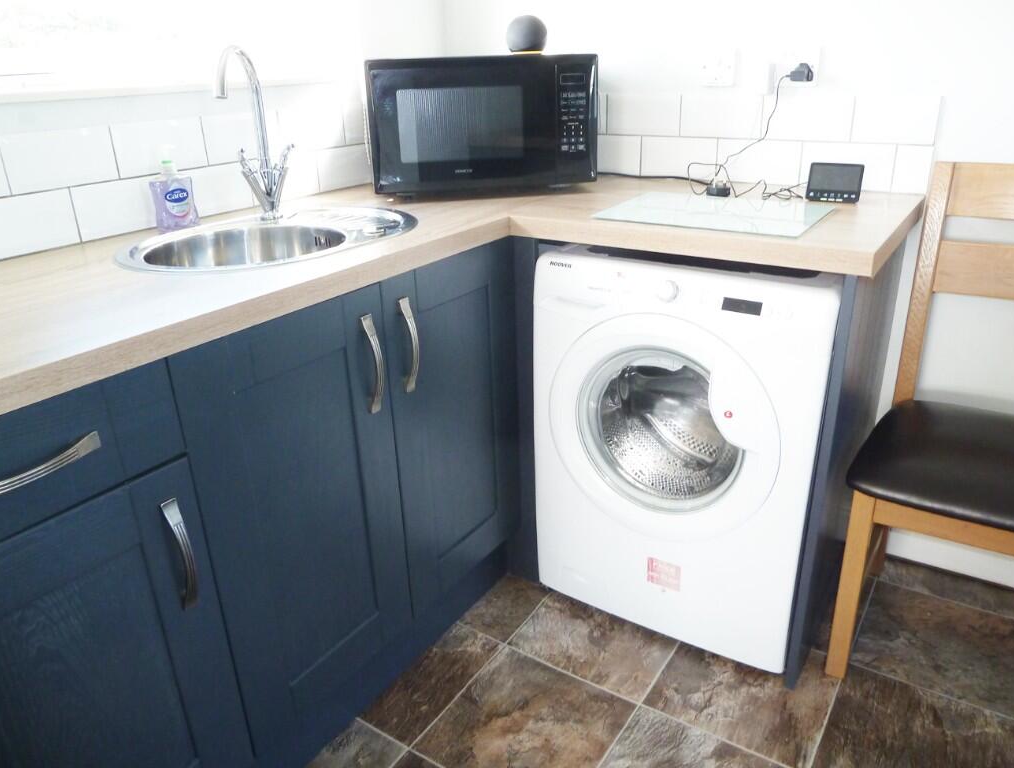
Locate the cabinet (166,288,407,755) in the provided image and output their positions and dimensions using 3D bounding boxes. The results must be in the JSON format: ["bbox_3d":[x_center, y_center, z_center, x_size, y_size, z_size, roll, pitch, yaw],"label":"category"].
[{"bbox_3d":[-0.559,0.167,1.401,0.582,0.727,0.402,13,28,31],"label":"cabinet"}]

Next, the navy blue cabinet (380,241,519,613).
[{"bbox_3d":[-0.336,0.029,1.706,0.582,0.727,0.402,13,28,31],"label":"navy blue cabinet"}]

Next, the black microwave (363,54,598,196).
[{"bbox_3d":[-0.076,-0.642,1.831,0.514,0.300,0.370,-5,24,-8],"label":"black microwave"}]

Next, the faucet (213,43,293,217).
[{"bbox_3d":[-0.511,-0.479,1.442,0.125,0.335,0.200,1,24,7],"label":"faucet"}]

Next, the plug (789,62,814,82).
[{"bbox_3d":[0.656,-0.695,1.647,0.047,0.041,0.042,13,28,31],"label":"plug"}]

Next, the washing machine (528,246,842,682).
[{"bbox_3d":[0.468,0.076,1.745,0.597,0.844,0.550,13,28,31],"label":"washing machine"}]

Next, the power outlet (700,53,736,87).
[{"bbox_3d":[0.502,-0.752,1.763,0.086,0.086,0.012,13,28,31],"label":"power outlet"}]

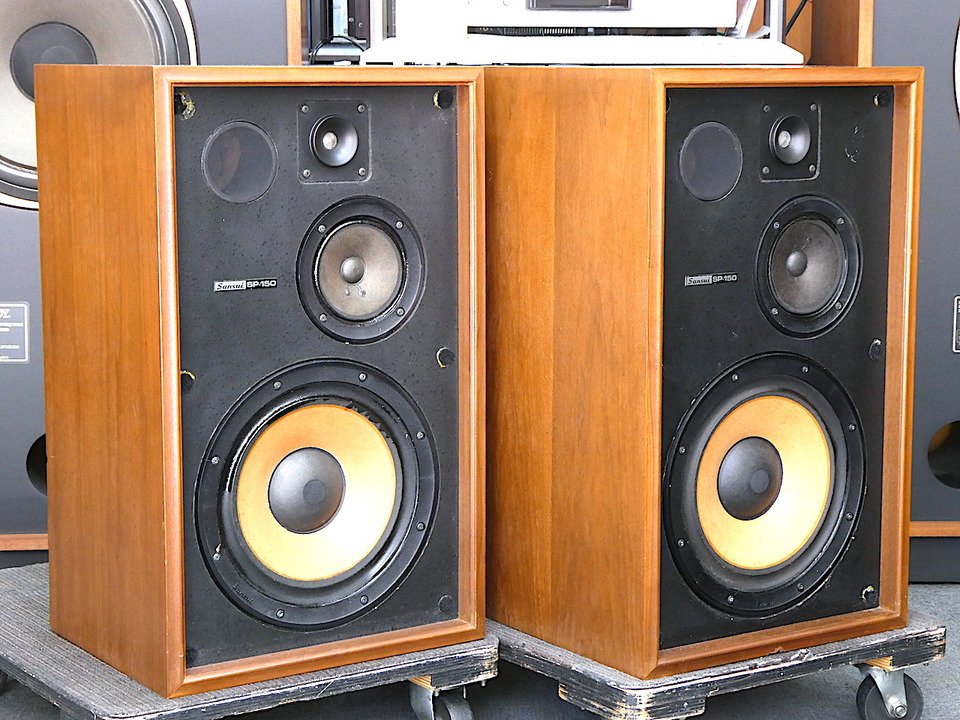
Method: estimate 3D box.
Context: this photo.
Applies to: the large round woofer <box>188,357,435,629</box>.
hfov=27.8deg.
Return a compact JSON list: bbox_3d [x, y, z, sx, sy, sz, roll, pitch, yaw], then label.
[{"bbox_3d":[-0.192,0.139,2.093,0.290,0.290,0.084,-6,10,-33],"label":"large round woofer"}]

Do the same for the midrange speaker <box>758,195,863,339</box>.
[{"bbox_3d":[0.346,-0.104,2.136,0.153,0.153,0.055,-5,10,-33],"label":"midrange speaker"}]

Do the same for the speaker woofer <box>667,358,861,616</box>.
[{"bbox_3d":[0.292,0.133,2.152,0.291,0.291,0.084,-5,10,-33],"label":"speaker woofer"}]

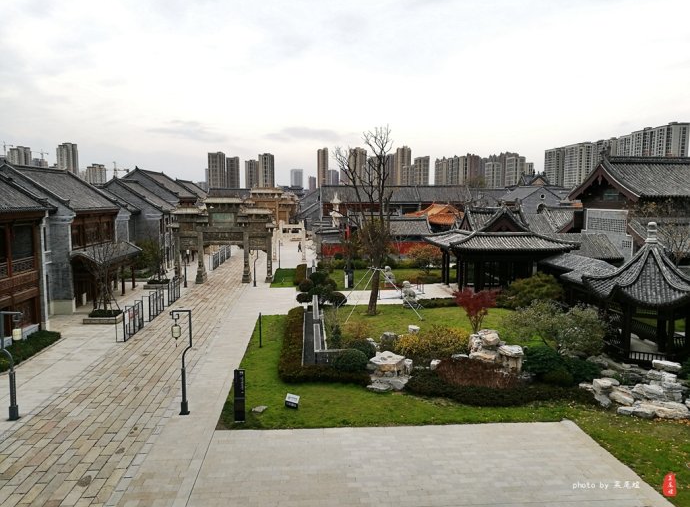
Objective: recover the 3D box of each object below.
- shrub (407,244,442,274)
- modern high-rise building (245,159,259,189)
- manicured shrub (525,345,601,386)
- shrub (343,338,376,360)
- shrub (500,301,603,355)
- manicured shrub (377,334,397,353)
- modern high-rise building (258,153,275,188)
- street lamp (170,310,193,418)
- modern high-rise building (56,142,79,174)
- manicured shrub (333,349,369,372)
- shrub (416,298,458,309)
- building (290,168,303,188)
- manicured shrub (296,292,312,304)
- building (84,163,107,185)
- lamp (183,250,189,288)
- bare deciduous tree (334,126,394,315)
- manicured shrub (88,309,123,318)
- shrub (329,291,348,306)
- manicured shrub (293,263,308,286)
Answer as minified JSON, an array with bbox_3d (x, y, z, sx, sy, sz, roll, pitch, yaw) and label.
[{"bbox_3d":[8.729,0.575,57.213,4.000,3.250,3.700,0,6,-4],"label":"shrub"},{"bbox_3d":[-170.708,-133.675,982.042,24.000,71.900,17.000,0,6,-4],"label":"modern high-rise building"},{"bbox_3d":[10.452,5.263,25.973,3.250,1.300,2.000,0,6,0],"label":"manicured shrub"},{"bbox_3d":[0.826,4.984,28.664,1.700,1.200,1.700,0,6,0],"label":"shrub"},{"bbox_3d":[10.582,3.741,27.334,5.100,2.900,4.000,0,6,-4],"label":"shrub"},{"bbox_3d":[2.276,4.722,28.512,0.950,1.020,0.900,0,6,-4],"label":"manicured shrub"},{"bbox_3d":[-139.946,-135.286,956.579,27.000,80.800,18.000,0,6,-4],"label":"modern high-rise building"},{"bbox_3d":[-6.589,4.343,21.552,0.840,4.300,0.400,0,6,-4],"label":"street lamp"},{"bbox_3d":[-437.015,-128.955,845.984,24.000,89.500,19.000,0,6,-4],"label":"modern high-rise building"},{"bbox_3d":[0.298,5.237,26.679,1.650,1.100,1.600,0,6,0],"label":"manicured shrub"},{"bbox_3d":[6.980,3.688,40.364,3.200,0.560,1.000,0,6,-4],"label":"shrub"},{"bbox_3d":[-129.782,-187.530,1446.641,31.000,79.900,26.000,0,6,-4],"label":"building"},{"bbox_3d":[-3.282,3.590,43.600,1.250,0.980,1.250,0,6,-4],"label":"manicured shrub"},{"bbox_3d":[-390.271,-111.312,843.236,26.000,61.000,18.000,0,6,-4],"label":"building"},{"bbox_3d":[-14.327,1.161,48.840,0.800,3.800,0.400,0,6,-4],"label":"lamp"},{"bbox_3d":[1.432,-2.424,39.517,4.300,13.700,4.100,0,6,-4],"label":"bare deciduous tree"},{"bbox_3d":[-15.983,4.029,36.006,1.850,0.260,1.600,0,6,-4],"label":"manicured shrub"},{"bbox_3d":[-0.503,3.616,41.592,1.250,1.050,1.250,0,6,0],"label":"shrub"},{"bbox_3d":[-4.445,2.135,54.547,1.150,0.660,11.000,0,6,-4],"label":"manicured shrub"}]

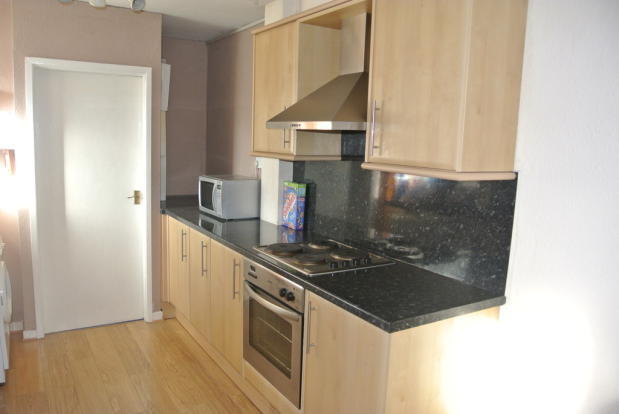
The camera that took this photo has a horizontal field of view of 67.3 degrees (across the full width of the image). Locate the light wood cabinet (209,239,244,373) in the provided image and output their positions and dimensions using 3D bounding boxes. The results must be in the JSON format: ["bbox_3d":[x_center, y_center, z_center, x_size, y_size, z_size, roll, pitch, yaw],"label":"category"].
[{"bbox_3d":[-0.275,0.581,2.967,0.576,0.713,0.505,-3,9,-33],"label":"light wood cabinet"}]

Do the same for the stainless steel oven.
[{"bbox_3d":[0.020,0.595,2.477,0.571,0.582,0.611,-3,9,-33],"label":"stainless steel oven"}]

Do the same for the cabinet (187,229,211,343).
[{"bbox_3d":[-0.522,0.519,3.347,0.576,0.713,0.412,-3,9,-33],"label":"cabinet"}]

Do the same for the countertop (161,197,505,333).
[{"bbox_3d":[-0.345,0.175,3.091,0.626,0.043,3.262,-3,9,-33],"label":"countertop"}]

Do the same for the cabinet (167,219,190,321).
[{"bbox_3d":[-0.771,0.457,3.729,0.576,0.713,0.508,-3,9,-33],"label":"cabinet"}]

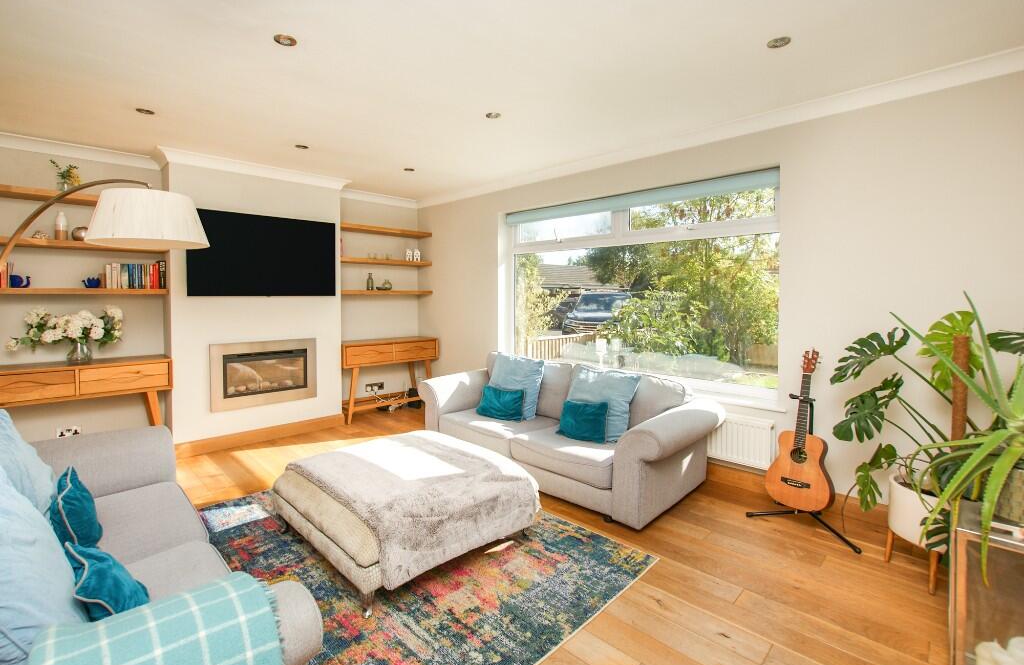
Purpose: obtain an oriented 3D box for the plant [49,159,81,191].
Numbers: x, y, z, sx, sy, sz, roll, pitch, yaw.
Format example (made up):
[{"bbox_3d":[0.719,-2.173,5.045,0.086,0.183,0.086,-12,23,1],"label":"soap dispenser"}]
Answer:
[{"bbox_3d":[-3.563,-1.240,3.399,0.174,0.242,0.147,-3,5,-44],"label":"plant"}]

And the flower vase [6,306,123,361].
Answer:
[{"bbox_3d":[-3.515,0.024,3.383,0.642,0.479,0.304,-3,5,-44],"label":"flower vase"}]

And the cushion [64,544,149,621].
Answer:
[{"bbox_3d":[-1.306,0.827,1.369,0.420,0.287,0.131,2,39,46],"label":"cushion"}]

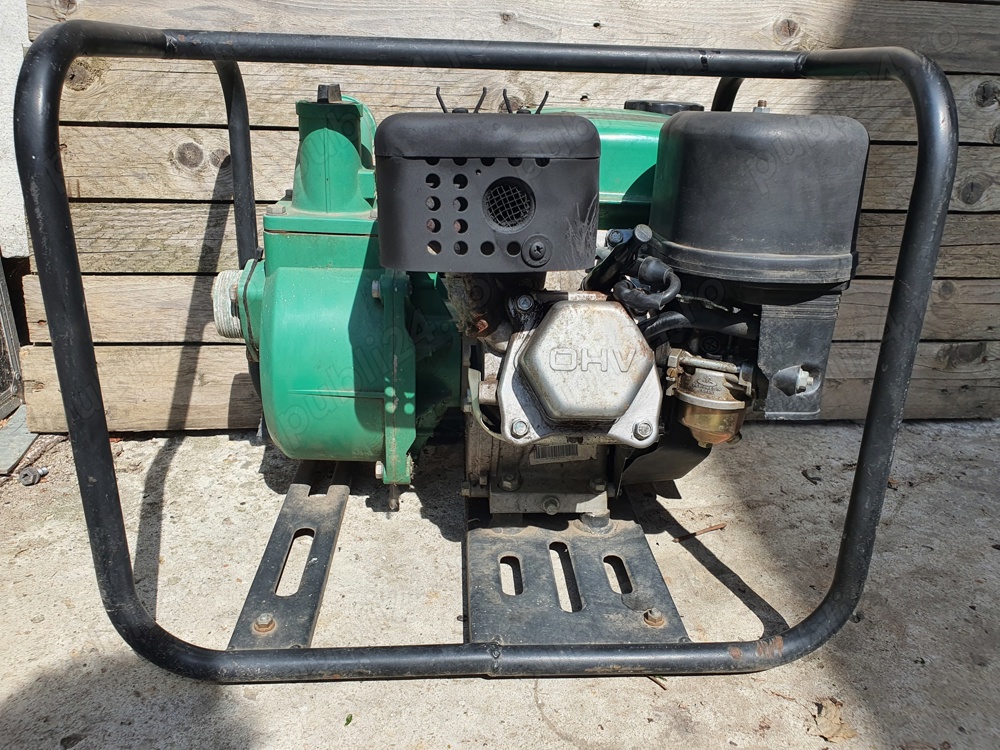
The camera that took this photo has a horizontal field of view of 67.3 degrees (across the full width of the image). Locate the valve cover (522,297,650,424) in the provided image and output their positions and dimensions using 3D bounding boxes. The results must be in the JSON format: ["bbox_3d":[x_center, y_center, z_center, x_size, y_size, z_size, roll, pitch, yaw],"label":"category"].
[{"bbox_3d":[0.061,-0.010,0.527,0.090,0.082,0.037,0,-1,-4],"label":"valve cover"}]

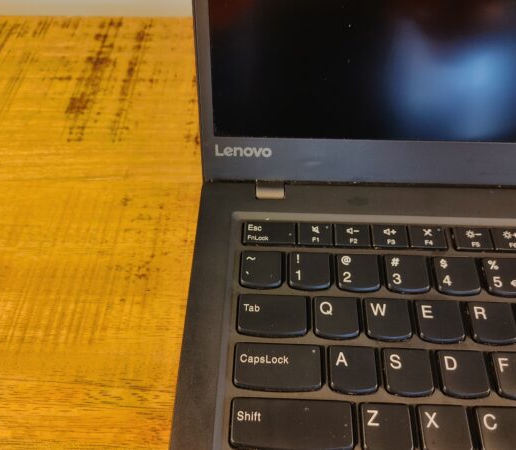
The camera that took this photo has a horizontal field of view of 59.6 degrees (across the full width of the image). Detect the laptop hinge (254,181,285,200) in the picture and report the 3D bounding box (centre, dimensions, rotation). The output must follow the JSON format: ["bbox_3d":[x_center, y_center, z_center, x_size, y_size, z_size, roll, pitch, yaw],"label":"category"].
[{"bbox_3d":[0.005,-0.015,0.198,0.012,0.006,0.009,2,59,1],"label":"laptop hinge"}]

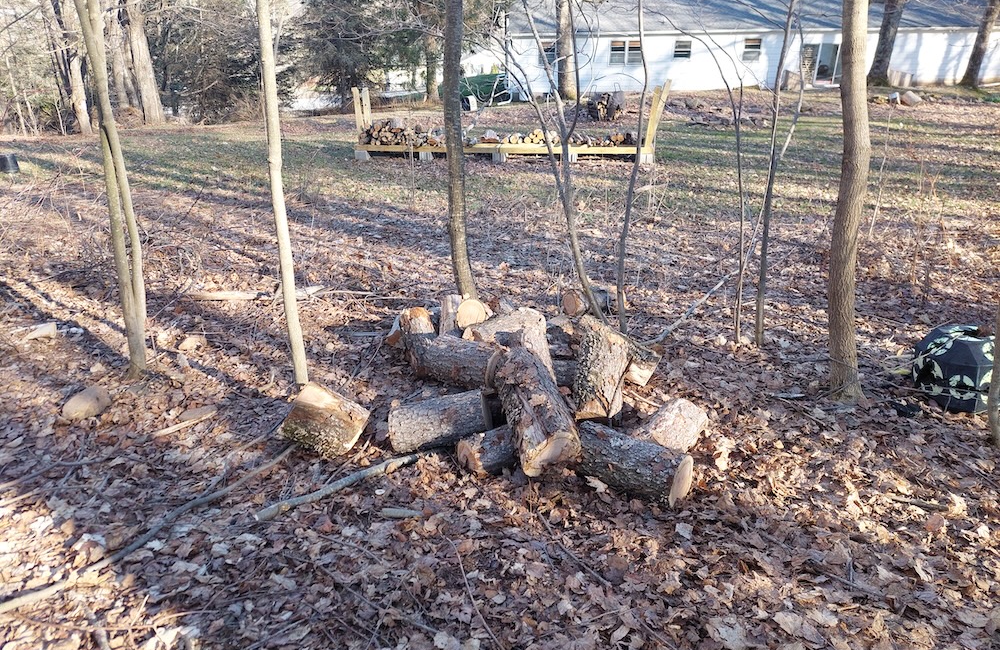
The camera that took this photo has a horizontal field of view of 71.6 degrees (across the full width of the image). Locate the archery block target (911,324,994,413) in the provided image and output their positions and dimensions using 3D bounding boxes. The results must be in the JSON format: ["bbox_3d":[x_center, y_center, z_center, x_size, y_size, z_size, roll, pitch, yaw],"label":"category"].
[{"bbox_3d":[2.200,0.221,3.270,0.380,0.380,0.380,-3,23,-7],"label":"archery block target"}]

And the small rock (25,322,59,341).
[{"bbox_3d":[-2.684,0.043,4.041,0.160,0.061,0.096,-16,28,-33],"label":"small rock"}]

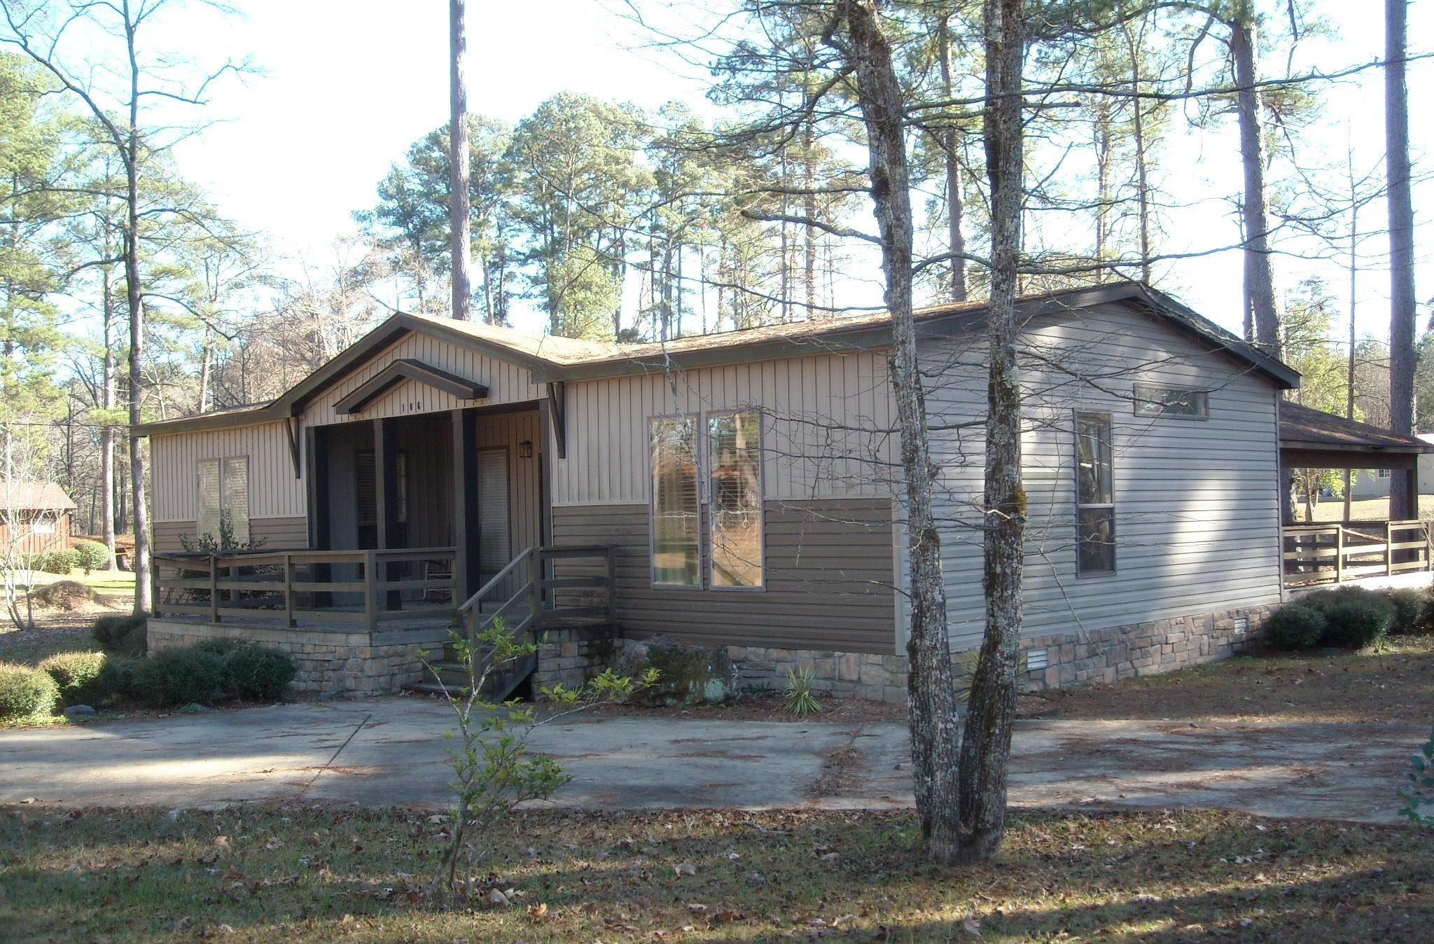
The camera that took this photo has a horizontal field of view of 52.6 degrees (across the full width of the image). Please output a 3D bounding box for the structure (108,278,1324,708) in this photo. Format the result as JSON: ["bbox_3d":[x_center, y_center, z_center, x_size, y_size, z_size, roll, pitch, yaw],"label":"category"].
[{"bbox_3d":[-0.841,0.324,21.572,15.120,4.446,9.800,-3,-3,43],"label":"structure"}]

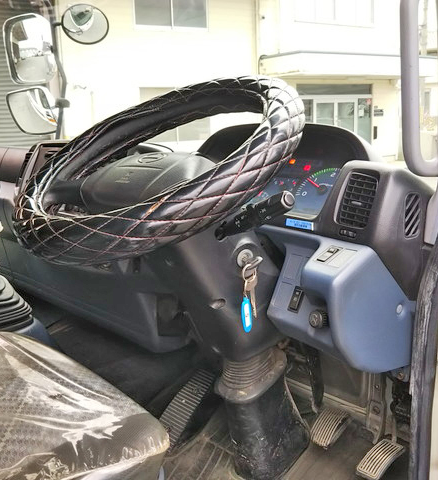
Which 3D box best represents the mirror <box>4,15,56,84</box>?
[{"bbox_3d":[-0.872,-0.886,2.566,0.210,0.310,0.070,3,18,19],"label":"mirror"}]

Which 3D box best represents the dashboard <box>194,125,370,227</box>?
[{"bbox_3d":[0.144,-0.137,1.103,0.390,0.190,0.150,10,9,44],"label":"dashboard"}]

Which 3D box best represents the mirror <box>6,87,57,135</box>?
[{"bbox_3d":[-0.881,-0.608,2.606,0.210,0.190,0.070,3,21,19],"label":"mirror"}]

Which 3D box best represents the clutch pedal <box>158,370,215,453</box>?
[{"bbox_3d":[-0.086,0.445,1.442,0.080,0.045,0.230,10,56,44],"label":"clutch pedal"}]

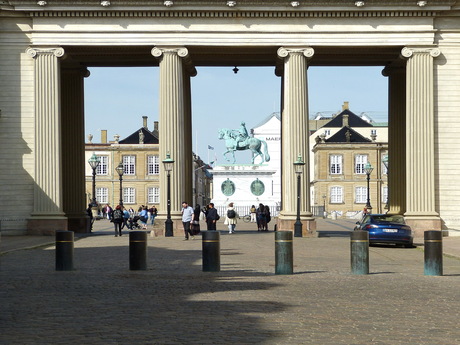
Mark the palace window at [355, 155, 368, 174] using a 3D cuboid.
[{"bbox_3d":[19.130,-1.133,166.000,1.980,2.920,0.300,0,-2,1],"label":"palace window"}]

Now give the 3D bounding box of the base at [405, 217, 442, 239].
[{"bbox_3d":[9.882,2.806,58.300,1.852,1.047,1.800,0,-2,1],"label":"base"}]

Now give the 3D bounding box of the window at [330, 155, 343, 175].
[{"bbox_3d":[15.499,-1.118,166.000,1.850,2.900,0.300,0,-2,1],"label":"window"}]

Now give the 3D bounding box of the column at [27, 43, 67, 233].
[{"bbox_3d":[-9.667,-1.660,60.600,2.080,9.950,2.000,0,-2,1],"label":"column"}]

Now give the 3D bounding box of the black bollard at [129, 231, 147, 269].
[{"bbox_3d":[-2.218,1.910,27.700,0.430,0.950,0.430,0,-2,1],"label":"black bollard"}]

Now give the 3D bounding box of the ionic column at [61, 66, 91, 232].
[{"bbox_3d":[-9.522,-1.417,69.800,2.080,9.950,2.000,0,-2,1],"label":"ionic column"}]

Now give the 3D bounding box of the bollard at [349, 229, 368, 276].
[{"bbox_3d":[3.031,1.867,26.600,0.420,1.010,0.420,0,-2,1],"label":"bollard"}]

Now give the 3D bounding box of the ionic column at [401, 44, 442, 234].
[{"bbox_3d":[10.050,-1.646,60.100,2.080,9.950,2.000,0,-2,1],"label":"ionic column"}]

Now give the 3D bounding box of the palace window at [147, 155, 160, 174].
[{"bbox_3d":[-11.239,-1.139,169.000,2.000,2.950,0.300,0,-2,1],"label":"palace window"}]

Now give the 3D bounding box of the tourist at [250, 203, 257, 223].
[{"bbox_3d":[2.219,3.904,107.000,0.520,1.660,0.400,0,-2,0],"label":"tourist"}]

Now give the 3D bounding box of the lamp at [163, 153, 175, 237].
[{"bbox_3d":[-3.133,1.111,58.800,0.620,4.380,0.620,0,-2,1],"label":"lamp"}]

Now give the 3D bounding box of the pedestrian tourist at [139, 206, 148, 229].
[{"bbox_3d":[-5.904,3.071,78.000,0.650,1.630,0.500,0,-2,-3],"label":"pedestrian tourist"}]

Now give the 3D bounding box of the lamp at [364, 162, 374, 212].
[{"bbox_3d":[16.554,1.964,136.000,1.080,6.300,1.080,0,-2,1],"label":"lamp"}]

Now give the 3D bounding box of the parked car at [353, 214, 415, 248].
[{"bbox_3d":[6.440,2.420,48.000,1.860,1.420,4.690,0,-2,1],"label":"parked car"}]

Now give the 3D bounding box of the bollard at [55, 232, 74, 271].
[{"bbox_3d":[-3.995,1.912,27.700,0.430,0.950,0.430,0,-2,1],"label":"bollard"}]

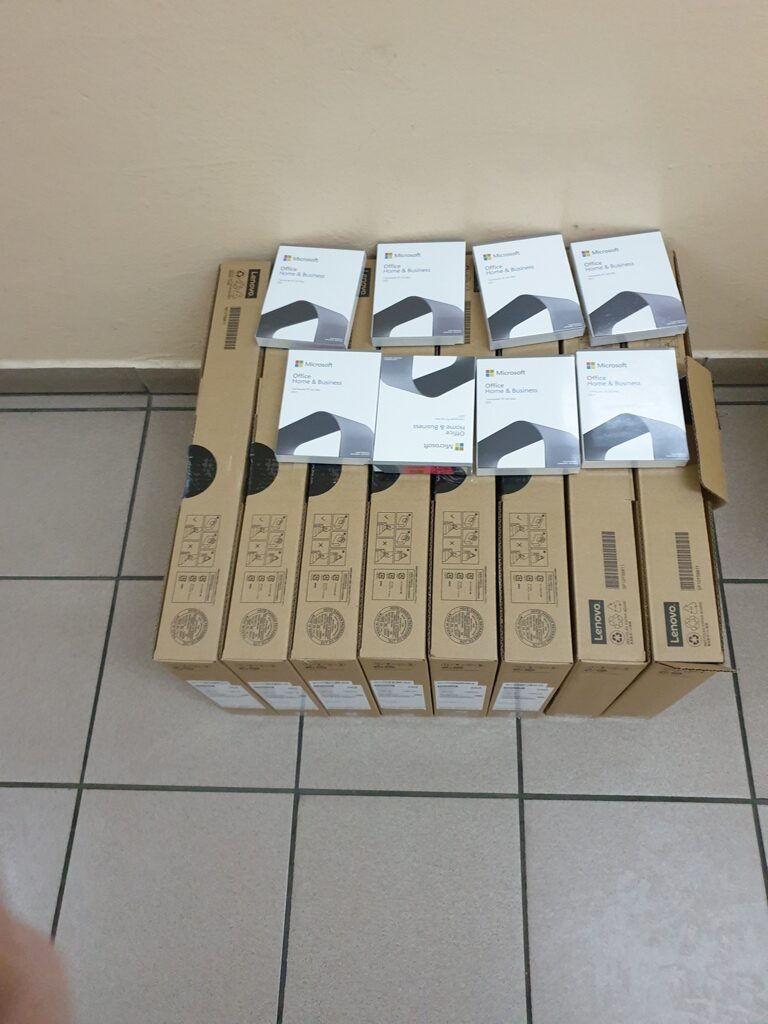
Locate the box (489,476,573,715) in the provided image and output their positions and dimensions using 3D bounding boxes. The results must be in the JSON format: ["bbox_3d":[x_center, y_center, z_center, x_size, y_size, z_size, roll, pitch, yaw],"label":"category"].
[{"bbox_3d":[0.176,-0.031,1.033,0.075,0.300,0.544,0,65,5],"label":"box"}]

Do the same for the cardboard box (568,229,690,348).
[{"bbox_3d":[0.304,-0.281,0.963,0.114,0.017,0.149,-6,65,2],"label":"cardboard box"}]

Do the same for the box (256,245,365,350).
[{"bbox_3d":[-0.092,-0.278,0.998,0.114,0.017,0.149,6,66,8],"label":"box"}]

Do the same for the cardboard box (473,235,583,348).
[{"bbox_3d":[0.178,-0.275,0.957,0.112,0.018,0.145,-7,66,1],"label":"cardboard box"}]

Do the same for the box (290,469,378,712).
[{"bbox_3d":[-0.038,-0.023,1.047,0.071,0.325,0.527,1,66,5],"label":"box"}]

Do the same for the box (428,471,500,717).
[{"bbox_3d":[0.101,-0.030,1.039,0.072,0.300,0.544,0,65,5],"label":"box"}]

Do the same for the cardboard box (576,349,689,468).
[{"bbox_3d":[0.284,-0.120,0.890,0.114,0.017,0.149,0,65,5],"label":"cardboard box"}]

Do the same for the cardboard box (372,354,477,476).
[{"bbox_3d":[0.049,-0.119,0.910,0.114,0.017,0.149,1,65,6],"label":"cardboard box"}]

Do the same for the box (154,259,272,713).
[{"bbox_3d":[-0.182,-0.023,1.057,0.071,0.325,0.527,1,66,5],"label":"box"}]

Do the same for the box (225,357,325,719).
[{"bbox_3d":[-0.108,-0.023,1.052,0.071,0.325,0.527,1,66,5],"label":"box"}]

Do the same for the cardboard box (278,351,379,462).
[{"bbox_3d":[-0.064,-0.127,0.924,0.114,0.017,0.149,2,65,6],"label":"cardboard box"}]

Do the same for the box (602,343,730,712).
[{"bbox_3d":[0.329,-0.023,1.022,0.071,0.325,0.527,1,66,5],"label":"box"}]

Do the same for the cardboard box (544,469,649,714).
[{"bbox_3d":[0.257,-0.023,1.027,0.071,0.325,0.527,1,66,5],"label":"cardboard box"}]

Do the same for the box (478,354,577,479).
[{"bbox_3d":[0.166,-0.113,0.897,0.114,0.017,0.149,0,65,5],"label":"box"}]

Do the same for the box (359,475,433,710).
[{"bbox_3d":[0.028,-0.029,1.046,0.073,0.300,0.544,0,65,5],"label":"box"}]

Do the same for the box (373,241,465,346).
[{"bbox_3d":[0.045,-0.274,0.965,0.112,0.018,0.145,1,66,4],"label":"box"}]

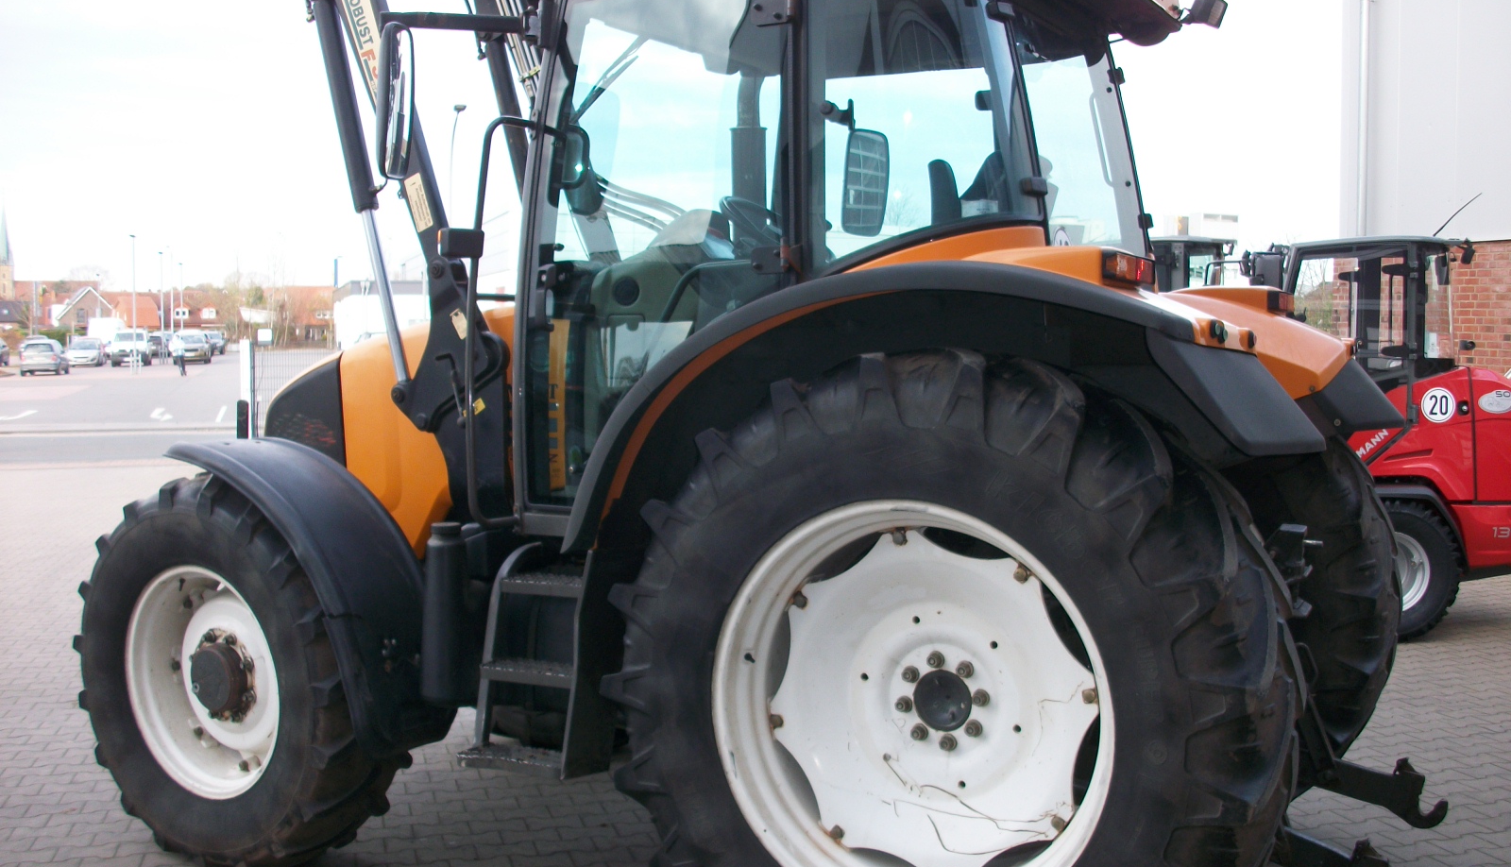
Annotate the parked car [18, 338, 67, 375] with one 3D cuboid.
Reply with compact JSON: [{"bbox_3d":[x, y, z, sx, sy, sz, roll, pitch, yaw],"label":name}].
[{"bbox_3d":[-29.863,-3.224,64.200,1.660,1.500,4.000,-1,4,-20],"label":"parked car"}]

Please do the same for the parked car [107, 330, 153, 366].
[{"bbox_3d":[-31.112,-4.228,76.000,1.750,1.800,4.200,-1,4,-16],"label":"parked car"}]

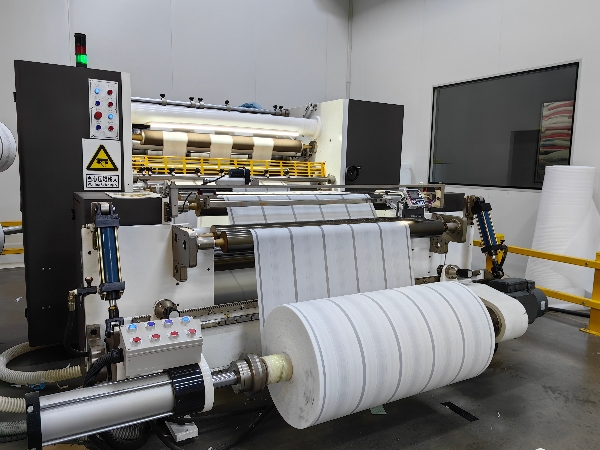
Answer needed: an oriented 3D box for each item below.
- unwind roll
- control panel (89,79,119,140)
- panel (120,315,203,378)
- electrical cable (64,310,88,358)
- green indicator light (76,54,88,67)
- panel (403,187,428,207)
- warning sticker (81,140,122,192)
[{"bbox_3d":[0.382,0.573,2.225,1.001,0.503,0.503,-3,8,-31],"label":"unwind roll"},{"bbox_3d":[-1.167,-0.688,2.799,0.165,0.345,0.041,-3,8,-31],"label":"control panel"},{"bbox_3d":[-0.521,0.458,1.787,0.279,0.152,0.135,-3,22,-31],"label":"panel"},{"bbox_3d":[-1.003,0.491,2.101,0.097,0.205,0.061,-3,8,-31],"label":"electrical cable"},{"bbox_3d":[-1.336,-1.014,2.870,0.067,0.061,0.067,-3,8,-31],"label":"green indicator light"},{"bbox_3d":[0.706,-0.160,2.915,0.121,0.121,0.051,-3,-23,-31],"label":"panel"},{"bbox_3d":[-1.197,-0.362,2.842,0.217,0.306,0.004,-3,8,-31],"label":"warning sticker"}]

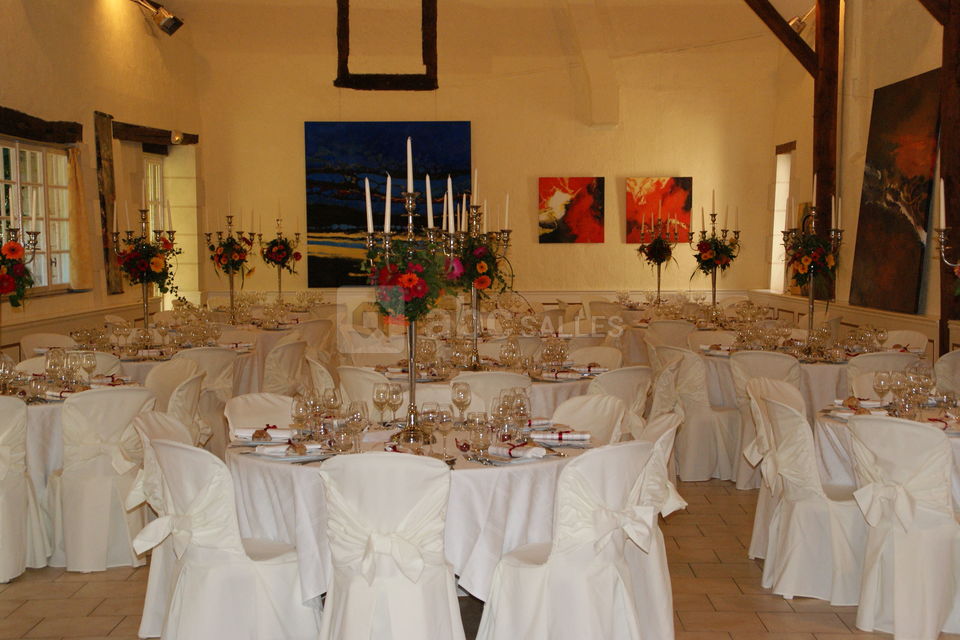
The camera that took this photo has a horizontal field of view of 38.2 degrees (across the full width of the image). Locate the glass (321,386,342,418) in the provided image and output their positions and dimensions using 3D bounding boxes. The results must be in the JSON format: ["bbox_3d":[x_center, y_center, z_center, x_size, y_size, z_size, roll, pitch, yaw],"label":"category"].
[{"bbox_3d":[-0.676,0.405,6.302,0.082,0.205,0.082,0,4,0],"label":"glass"}]

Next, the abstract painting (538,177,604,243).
[{"bbox_3d":[1.127,-1.340,16.970,0.800,0.805,0.035,0,3,0],"label":"abstract painting"}]

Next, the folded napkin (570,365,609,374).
[{"bbox_3d":[0.653,0.290,8.193,0.240,0.050,0.055,0,4,-3],"label":"folded napkin"}]

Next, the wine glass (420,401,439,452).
[{"bbox_3d":[-0.195,0.412,5.381,0.075,0.190,0.075,0,4,0],"label":"wine glass"}]

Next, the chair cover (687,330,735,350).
[{"bbox_3d":[1.862,0.526,10.252,0.460,0.865,0.520,-2,4,-28],"label":"chair cover"}]

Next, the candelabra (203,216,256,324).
[{"bbox_3d":[-2.452,-0.484,13.596,0.480,1.070,0.480,0,4,0],"label":"candelabra"}]

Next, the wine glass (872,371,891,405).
[{"bbox_3d":[1.926,0.340,6.652,0.081,0.188,0.081,0,3,0],"label":"wine glass"}]

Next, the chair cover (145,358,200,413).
[{"bbox_3d":[-1.963,0.663,8.046,0.530,0.865,0.450,-2,4,-34],"label":"chair cover"}]

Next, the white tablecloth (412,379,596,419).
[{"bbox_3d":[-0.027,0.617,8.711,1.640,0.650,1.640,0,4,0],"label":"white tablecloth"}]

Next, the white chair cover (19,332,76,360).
[{"bbox_3d":[-3.022,0.536,10.154,0.530,0.865,0.450,3,4,37],"label":"white chair cover"}]

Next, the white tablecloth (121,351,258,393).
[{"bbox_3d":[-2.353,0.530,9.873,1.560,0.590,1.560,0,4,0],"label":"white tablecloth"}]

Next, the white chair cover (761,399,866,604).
[{"bbox_3d":[1.572,0.776,6.202,0.550,0.860,0.460,-1,4,-8],"label":"white chair cover"}]

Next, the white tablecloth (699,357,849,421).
[{"bbox_3d":[2.331,0.481,9.698,1.580,0.520,1.580,0,4,0],"label":"white tablecloth"}]

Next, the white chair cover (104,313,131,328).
[{"bbox_3d":[-3.219,0.379,12.897,0.520,0.865,0.460,0,4,3],"label":"white chair cover"}]

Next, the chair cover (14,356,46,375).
[{"bbox_3d":[-2.641,0.641,8.412,0.450,0.865,0.530,-1,3,-9],"label":"chair cover"}]

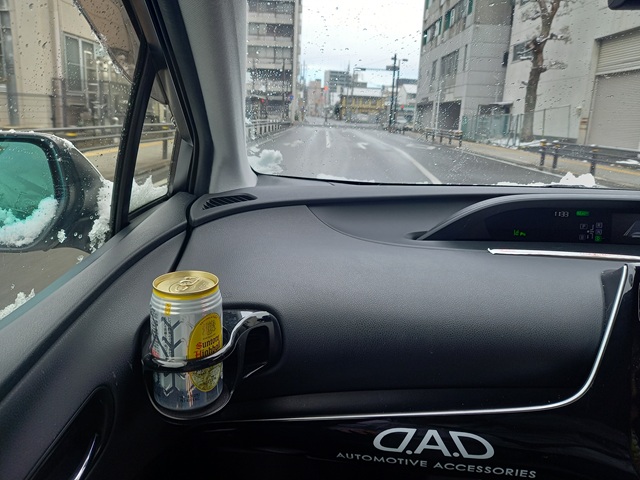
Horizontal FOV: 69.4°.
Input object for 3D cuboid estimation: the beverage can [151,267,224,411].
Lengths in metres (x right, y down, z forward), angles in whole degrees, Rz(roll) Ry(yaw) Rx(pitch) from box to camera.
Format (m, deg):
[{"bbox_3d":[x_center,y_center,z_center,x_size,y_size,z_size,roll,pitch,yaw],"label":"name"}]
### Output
[{"bbox_3d":[-0.128,0.096,0.449,0.066,0.122,0.066,3,16,-1],"label":"beverage can"}]

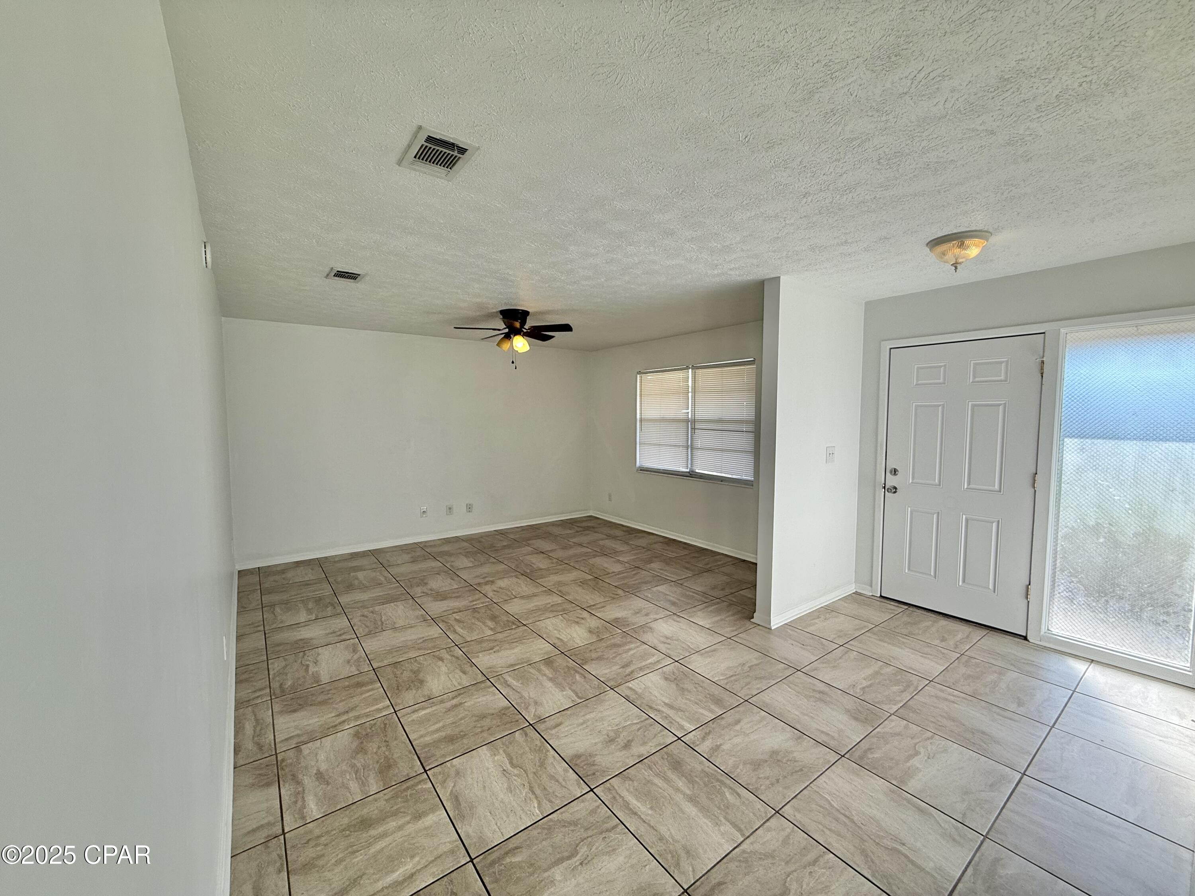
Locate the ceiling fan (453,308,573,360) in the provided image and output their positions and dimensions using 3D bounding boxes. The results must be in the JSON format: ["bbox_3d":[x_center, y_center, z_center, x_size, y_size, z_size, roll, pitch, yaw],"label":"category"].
[{"bbox_3d":[-0.733,-0.973,4.307,1.050,0.480,1.050,-1,4,-7],"label":"ceiling fan"}]

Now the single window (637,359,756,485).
[{"bbox_3d":[1.068,-0.290,5.603,0.100,1.310,1.790,-3,5,-36],"label":"single window"}]

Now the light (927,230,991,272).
[{"bbox_3d":[1.864,-0.999,2.505,0.275,0.165,0.275,-3,5,-36],"label":"light"}]

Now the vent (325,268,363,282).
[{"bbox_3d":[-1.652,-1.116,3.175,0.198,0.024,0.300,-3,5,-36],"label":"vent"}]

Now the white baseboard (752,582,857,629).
[{"bbox_3d":[1.672,1.205,3.841,1.210,0.080,0.170,-3,5,-36],"label":"white baseboard"}]

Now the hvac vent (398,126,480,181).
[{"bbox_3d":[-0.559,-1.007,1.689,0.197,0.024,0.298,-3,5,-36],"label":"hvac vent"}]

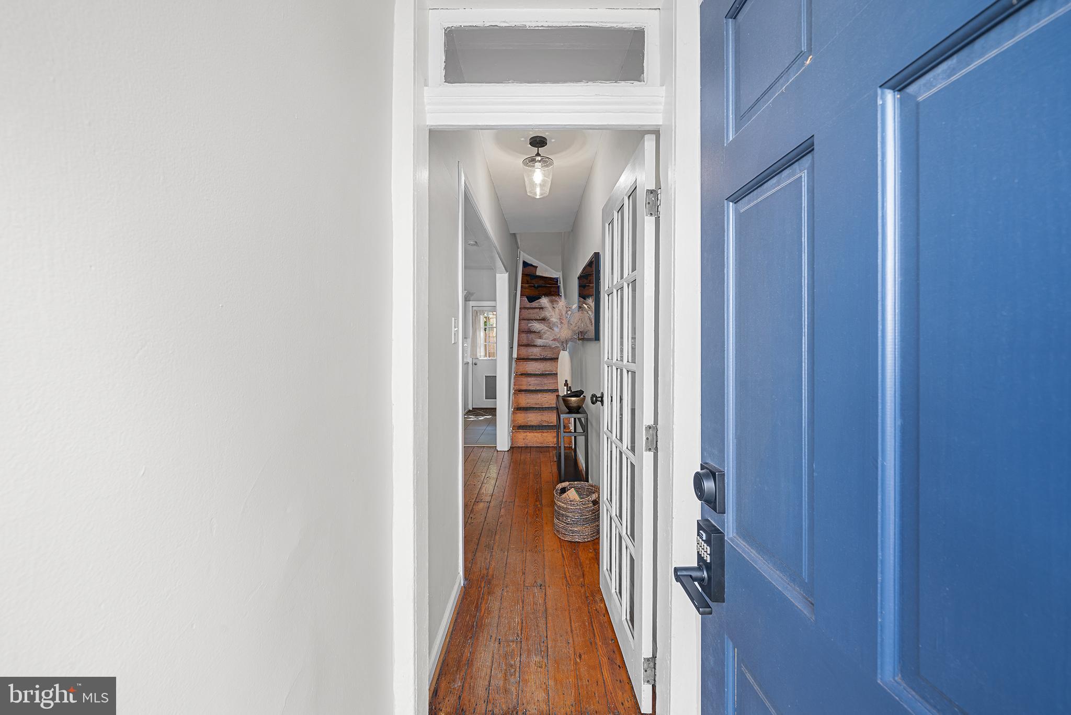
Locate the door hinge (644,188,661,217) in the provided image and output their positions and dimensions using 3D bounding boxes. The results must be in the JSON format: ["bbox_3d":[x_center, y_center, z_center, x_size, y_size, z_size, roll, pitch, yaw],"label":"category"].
[{"bbox_3d":[0.412,-0.539,1.452,0.056,0.097,0.018,0,1,2],"label":"door hinge"}]

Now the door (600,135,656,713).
[{"bbox_3d":[0.384,0.225,1.844,0.037,2.020,0.770,0,1,-2],"label":"door"}]

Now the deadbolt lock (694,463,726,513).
[{"bbox_3d":[0.277,0.207,0.671,0.028,0.064,0.063,0,1,-1],"label":"deadbolt lock"}]

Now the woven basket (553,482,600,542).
[{"bbox_3d":[0.306,1.070,2.915,0.345,0.280,0.345,0,1,0],"label":"woven basket"}]

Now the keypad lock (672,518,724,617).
[{"bbox_3d":[0.257,0.323,0.629,0.068,0.106,0.132,0,1,-1],"label":"keypad lock"}]

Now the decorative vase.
[{"bbox_3d":[0.326,0.184,4.600,0.149,0.500,0.149,0,1,0],"label":"decorative vase"}]

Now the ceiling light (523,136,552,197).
[{"bbox_3d":[0.019,-1.425,3.130,0.237,0.400,0.237,0,1,0],"label":"ceiling light"}]

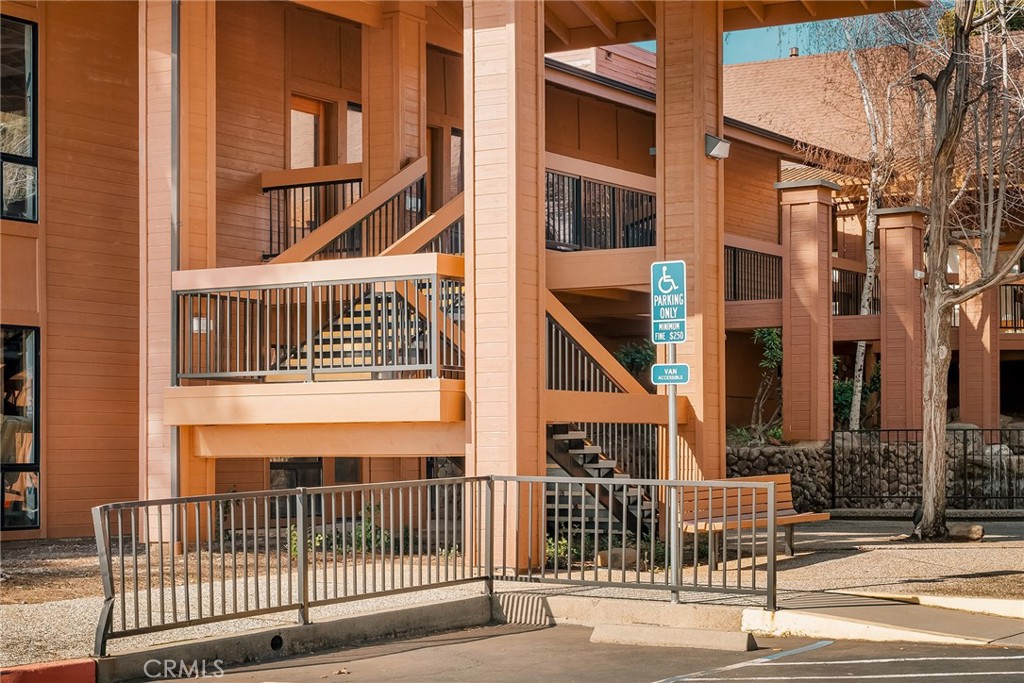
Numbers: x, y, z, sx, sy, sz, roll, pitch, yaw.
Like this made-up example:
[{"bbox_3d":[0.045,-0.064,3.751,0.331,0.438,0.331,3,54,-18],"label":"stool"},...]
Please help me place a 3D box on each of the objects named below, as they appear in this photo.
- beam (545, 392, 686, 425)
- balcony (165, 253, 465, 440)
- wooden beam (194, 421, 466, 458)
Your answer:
[{"bbox_3d":[0.930,0.641,19.060,0.120,0.282,3.043,-2,-3,32],"label":"beam"},{"bbox_3d":[-1.548,0.044,18.631,3.142,1.462,1.500,-2,-3,32],"label":"balcony"},{"bbox_3d":[-1.666,0.911,18.584,3.292,0.320,0.130,-2,-3,32],"label":"wooden beam"}]

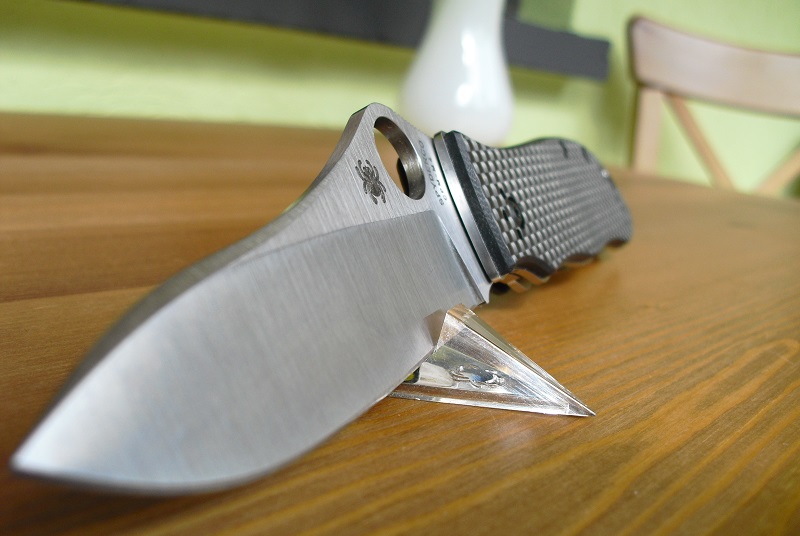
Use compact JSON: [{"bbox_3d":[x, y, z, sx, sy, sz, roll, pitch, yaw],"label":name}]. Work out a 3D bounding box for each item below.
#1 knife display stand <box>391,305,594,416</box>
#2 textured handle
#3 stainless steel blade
[{"bbox_3d":[0.004,0.010,0.114,0.042,0.009,0.022,6,11,-4],"label":"knife display stand"},{"bbox_3d":[0.032,-0.013,0.187,0.014,0.031,0.114,-24,-4,25],"label":"textured handle"},{"bbox_3d":[-0.010,-0.002,0.096,0.004,0.039,0.091,-24,-4,25],"label":"stainless steel blade"}]

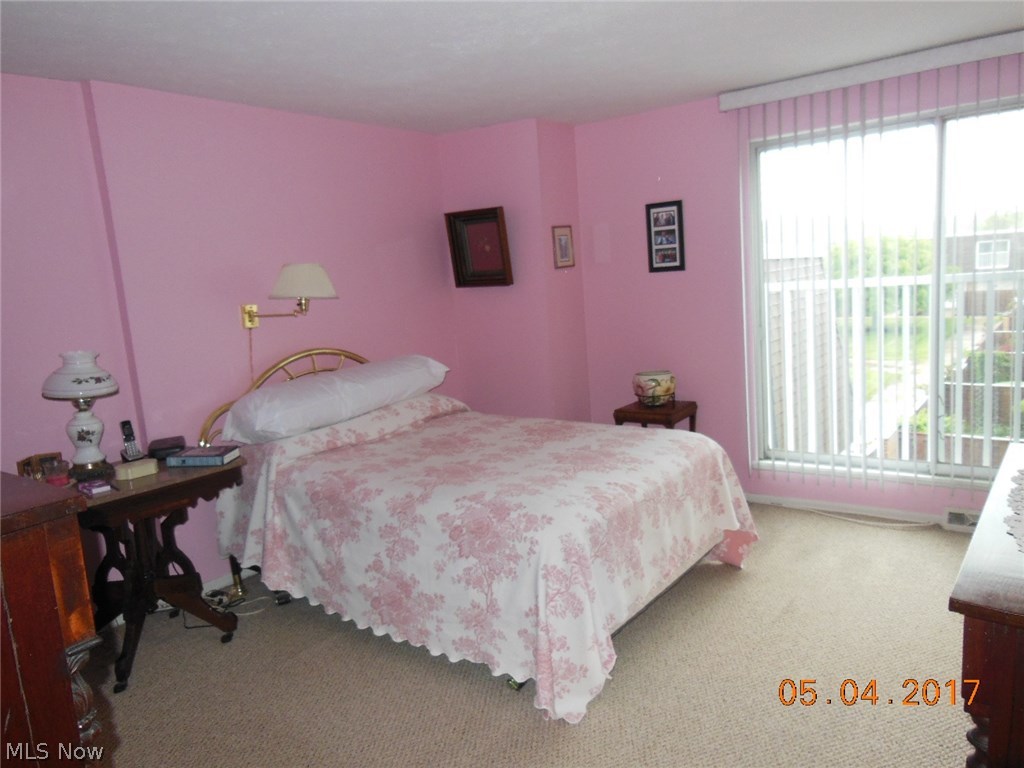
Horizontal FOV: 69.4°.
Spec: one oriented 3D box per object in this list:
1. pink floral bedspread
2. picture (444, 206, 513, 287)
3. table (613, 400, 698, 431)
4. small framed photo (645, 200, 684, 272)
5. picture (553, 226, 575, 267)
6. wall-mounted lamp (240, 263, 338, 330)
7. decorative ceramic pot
[{"bbox_3d":[-0.201,0.405,3.494,2.040,1.150,1.490,2,11,37],"label":"pink floral bedspread"},{"bbox_3d":[-0.221,-0.889,4.822,0.440,0.485,0.065,2,17,37],"label":"picture"},{"bbox_3d":[0.892,0.439,4.529,0.395,0.605,0.370,2,11,37],"label":"table"},{"bbox_3d":[0.937,-0.903,4.542,0.238,0.418,0.020,2,11,37],"label":"small framed photo"},{"bbox_3d":[0.337,-0.879,4.746,0.020,0.260,0.215,2,11,37],"label":"picture"},{"bbox_3d":[-1.091,-0.443,3.714,0.480,0.300,0.360,2,11,37],"label":"wall-mounted lamp"},{"bbox_3d":[0.876,0.036,4.536,0.260,0.190,0.260,-4,9,1],"label":"decorative ceramic pot"}]

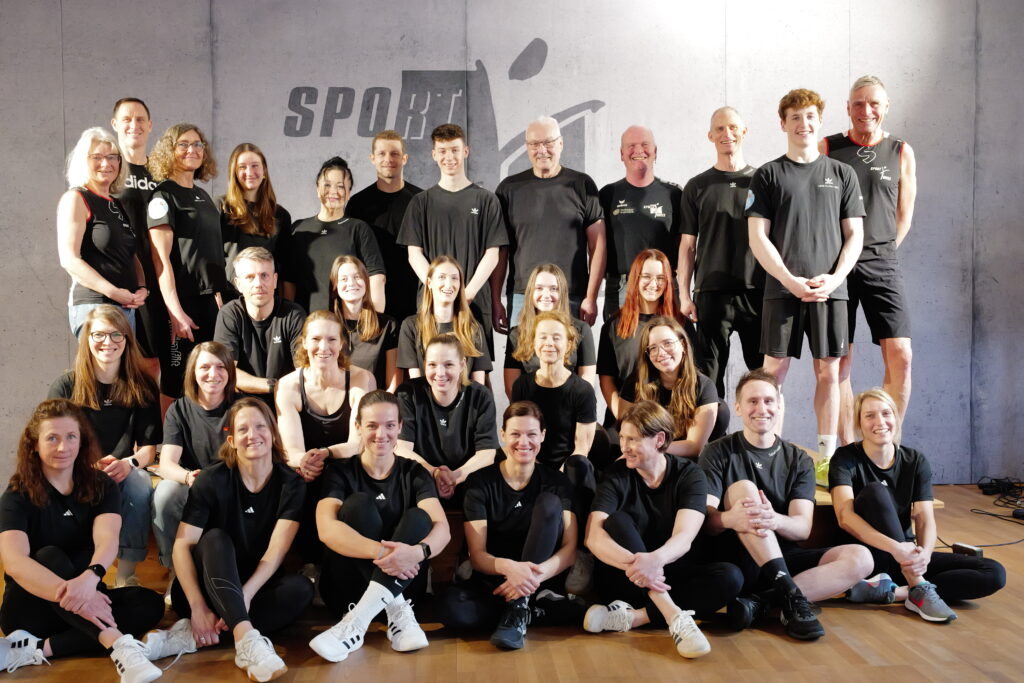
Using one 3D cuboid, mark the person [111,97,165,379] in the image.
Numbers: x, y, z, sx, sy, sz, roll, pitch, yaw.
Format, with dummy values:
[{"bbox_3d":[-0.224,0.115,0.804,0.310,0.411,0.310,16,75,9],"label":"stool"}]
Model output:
[{"bbox_3d":[-1.751,-0.241,4.654,0.500,1.770,0.290,-1,2,-25],"label":"person"}]

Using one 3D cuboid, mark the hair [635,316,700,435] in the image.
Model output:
[{"bbox_3d":[0.625,0.137,4.000,0.270,0.474,0.270,0,2,13],"label":"hair"}]

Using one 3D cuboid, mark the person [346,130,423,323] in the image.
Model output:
[{"bbox_3d":[-0.633,-0.227,5.145,0.500,1.700,0.300,0,2,-5],"label":"person"}]

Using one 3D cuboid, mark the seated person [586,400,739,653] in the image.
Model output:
[{"bbox_3d":[0.540,0.654,3.695,0.550,0.830,0.620,0,2,1],"label":"seated person"}]

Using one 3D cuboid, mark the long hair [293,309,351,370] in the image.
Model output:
[{"bbox_3d":[-0.783,-0.008,4.102,0.240,0.256,0.250,-1,2,-11],"label":"long hair"}]

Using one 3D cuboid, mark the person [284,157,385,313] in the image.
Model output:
[{"bbox_3d":[-0.859,-0.133,4.898,0.490,1.530,0.310,0,2,0],"label":"person"}]

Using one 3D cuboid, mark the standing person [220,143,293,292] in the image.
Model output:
[{"bbox_3d":[-1.288,-0.192,5.020,0.440,1.623,0.280,-1,2,-19],"label":"standing person"}]

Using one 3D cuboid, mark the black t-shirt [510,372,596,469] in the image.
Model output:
[{"bbox_3d":[0.174,0.353,4.180,0.380,0.460,0.260,0,2,2],"label":"black t-shirt"}]

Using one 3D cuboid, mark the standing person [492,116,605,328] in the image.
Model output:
[{"bbox_3d":[0.181,-0.252,4.950,0.560,1.732,0.330,0,2,2],"label":"standing person"}]

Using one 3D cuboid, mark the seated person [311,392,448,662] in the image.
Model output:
[{"bbox_3d":[-0.465,0.602,3.520,0.500,0.840,0.700,0,2,-2],"label":"seated person"}]

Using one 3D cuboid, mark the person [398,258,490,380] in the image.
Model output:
[{"bbox_3d":[-0.298,0.131,4.400,0.460,1.014,0.550,0,2,-3],"label":"person"}]

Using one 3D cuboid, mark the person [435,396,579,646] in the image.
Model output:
[{"bbox_3d":[-0.013,0.660,3.735,0.510,0.820,0.620,0,2,0],"label":"person"}]

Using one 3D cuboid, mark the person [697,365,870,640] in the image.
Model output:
[{"bbox_3d":[1.005,0.550,3.743,0.620,0.879,0.740,0,2,6],"label":"person"}]

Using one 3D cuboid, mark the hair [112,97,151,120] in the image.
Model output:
[{"bbox_3d":[-1.781,-1.077,4.660,0.170,0.150,0.200,-1,2,-22],"label":"hair"}]

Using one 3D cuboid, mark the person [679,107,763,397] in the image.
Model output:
[{"bbox_3d":[1.033,-0.240,4.795,0.520,1.760,0.320,0,2,12],"label":"person"}]

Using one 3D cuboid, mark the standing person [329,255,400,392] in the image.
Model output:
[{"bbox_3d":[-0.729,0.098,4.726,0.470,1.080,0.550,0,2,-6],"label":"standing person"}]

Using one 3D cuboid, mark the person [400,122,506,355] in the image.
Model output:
[{"bbox_3d":[-0.284,-0.193,4.746,0.530,1.680,0.320,0,2,-2],"label":"person"}]

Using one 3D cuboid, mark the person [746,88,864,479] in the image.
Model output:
[{"bbox_3d":[1.328,-0.262,4.520,0.540,1.772,0.340,0,2,12],"label":"person"}]

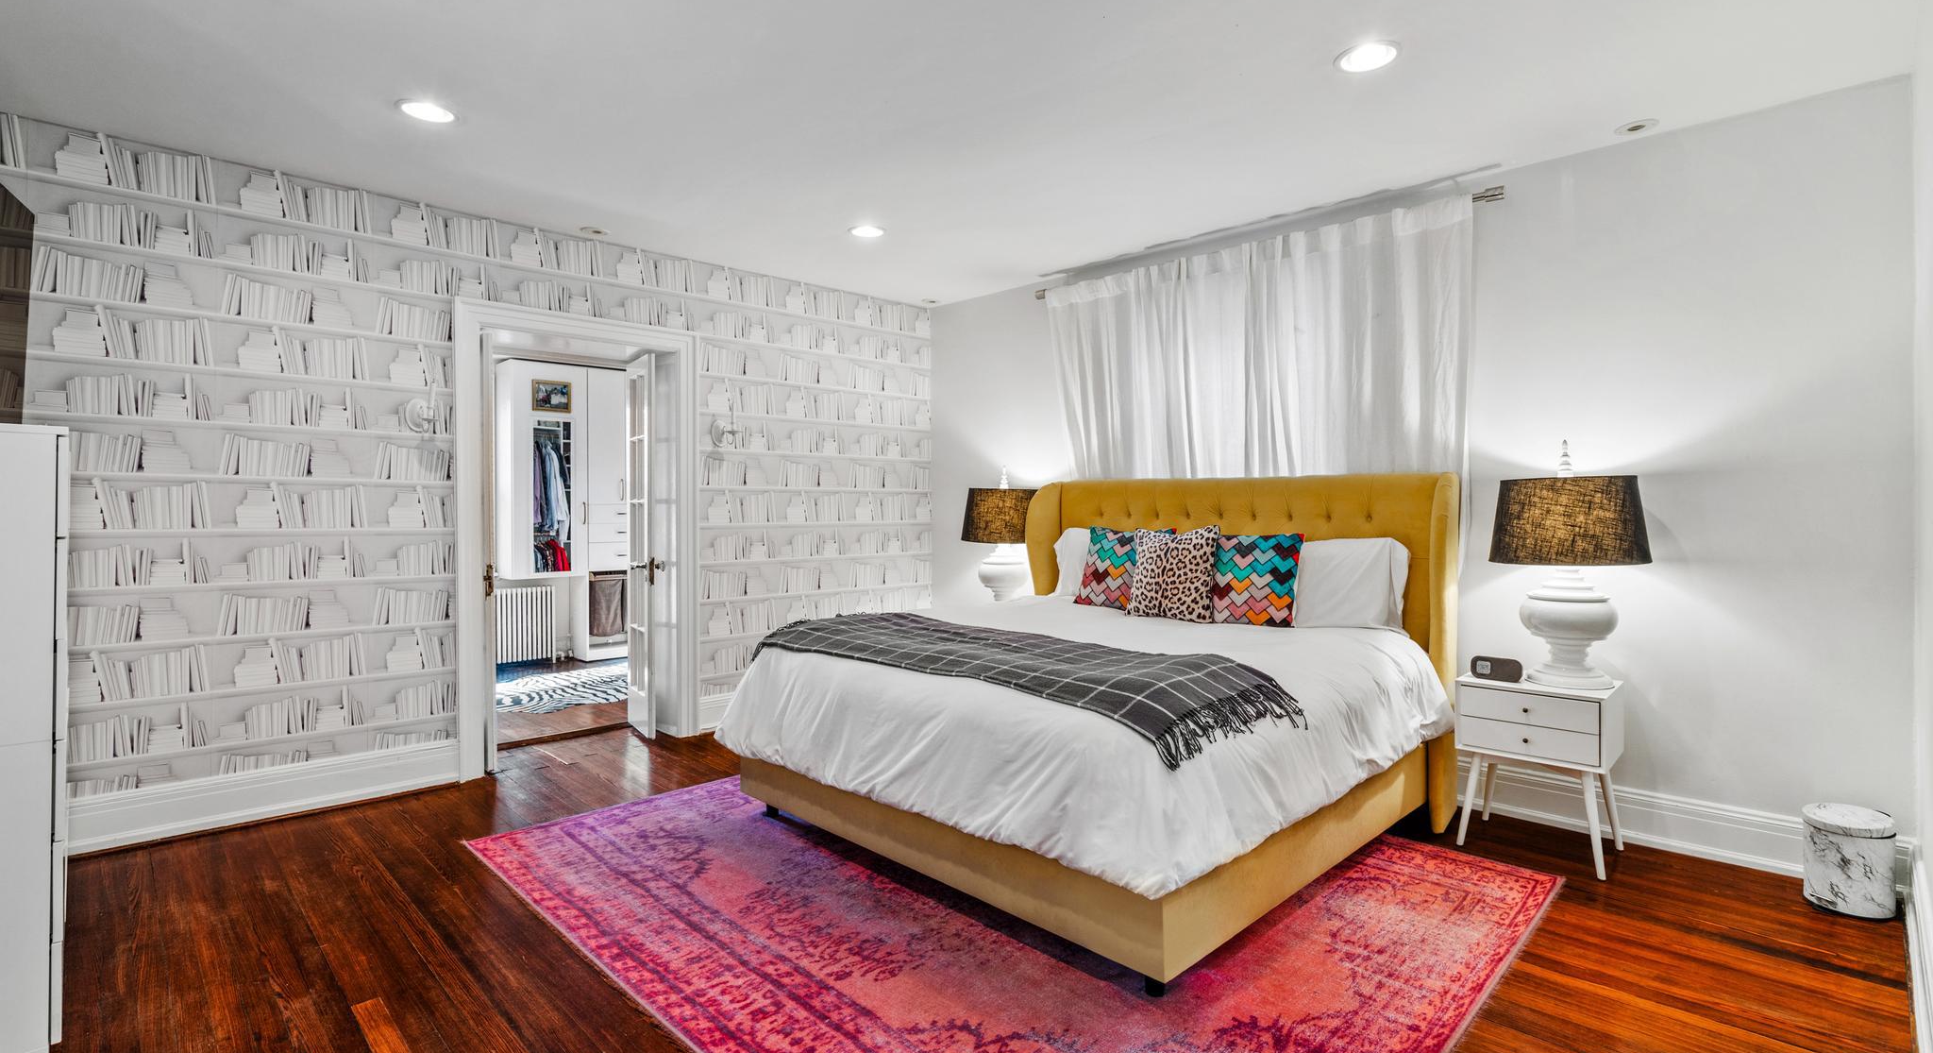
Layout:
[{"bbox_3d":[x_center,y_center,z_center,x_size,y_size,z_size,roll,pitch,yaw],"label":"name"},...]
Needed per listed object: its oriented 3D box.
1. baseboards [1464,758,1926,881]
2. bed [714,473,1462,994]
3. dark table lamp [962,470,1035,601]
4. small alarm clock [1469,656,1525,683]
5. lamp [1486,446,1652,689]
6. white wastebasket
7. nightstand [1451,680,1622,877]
[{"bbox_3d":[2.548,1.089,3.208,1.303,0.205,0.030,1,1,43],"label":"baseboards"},{"bbox_3d":[0.536,0.479,3.579,2.185,1.425,2.155,-1,1,-44],"label":"bed"},{"bbox_3d":[0.224,0.102,5.032,0.490,0.893,0.490,0,1,0],"label":"dark table lamp"},{"bbox_3d":[1.985,0.535,3.216,0.167,0.085,0.050,1,1,39],"label":"small alarm clock"},{"bbox_3d":[2.212,0.131,3.159,0.492,0.893,0.492,1,1,44],"label":"lamp"},{"bbox_3d":[2.788,1.054,2.714,0.275,0.287,0.208,-1,1,-43],"label":"white wastebasket"},{"bbox_3d":[2.126,0.885,3.184,0.453,0.615,0.391,1,1,44],"label":"nightstand"}]

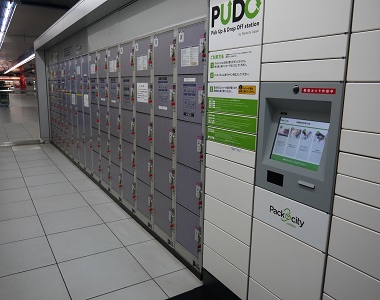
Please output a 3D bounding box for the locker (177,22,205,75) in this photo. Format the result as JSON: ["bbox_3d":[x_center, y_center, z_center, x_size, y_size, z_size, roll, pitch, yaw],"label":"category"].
[{"bbox_3d":[0.215,-0.745,2.471,0.500,0.346,0.365,-5,13,-31],"label":"locker"}]

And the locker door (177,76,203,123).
[{"bbox_3d":[0.004,-0.388,2.425,0.030,0.344,0.351,-6,13,-31],"label":"locker door"}]

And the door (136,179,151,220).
[{"bbox_3d":[-0.468,0.494,3.333,0.030,0.340,0.351,-6,13,-31],"label":"door"}]

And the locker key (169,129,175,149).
[{"bbox_3d":[-0.151,-0.097,2.636,0.045,0.170,0.070,-6,13,-31],"label":"locker key"}]

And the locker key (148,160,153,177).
[{"bbox_3d":[-0.369,0.174,3.051,0.045,0.156,0.058,-6,13,-31],"label":"locker key"}]

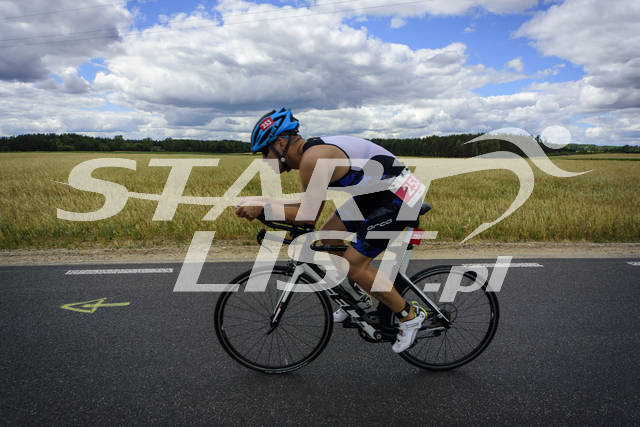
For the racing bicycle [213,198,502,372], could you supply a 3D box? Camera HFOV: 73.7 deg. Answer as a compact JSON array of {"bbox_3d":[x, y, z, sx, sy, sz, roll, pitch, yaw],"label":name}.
[{"bbox_3d":[0.229,0.457,2.459,1.654,0.990,0.430,0,8,-3],"label":"racing bicycle"}]

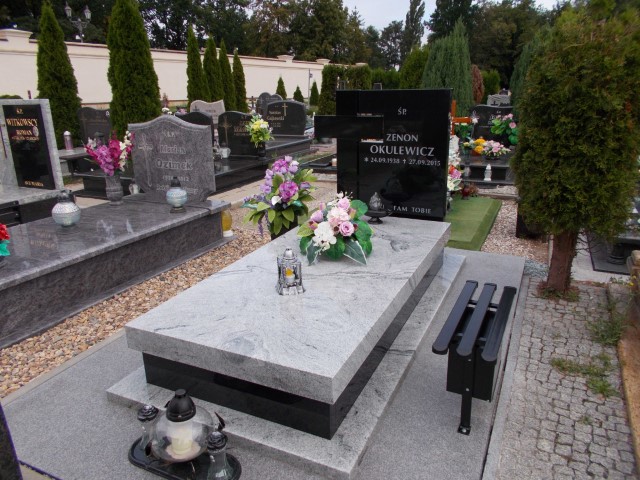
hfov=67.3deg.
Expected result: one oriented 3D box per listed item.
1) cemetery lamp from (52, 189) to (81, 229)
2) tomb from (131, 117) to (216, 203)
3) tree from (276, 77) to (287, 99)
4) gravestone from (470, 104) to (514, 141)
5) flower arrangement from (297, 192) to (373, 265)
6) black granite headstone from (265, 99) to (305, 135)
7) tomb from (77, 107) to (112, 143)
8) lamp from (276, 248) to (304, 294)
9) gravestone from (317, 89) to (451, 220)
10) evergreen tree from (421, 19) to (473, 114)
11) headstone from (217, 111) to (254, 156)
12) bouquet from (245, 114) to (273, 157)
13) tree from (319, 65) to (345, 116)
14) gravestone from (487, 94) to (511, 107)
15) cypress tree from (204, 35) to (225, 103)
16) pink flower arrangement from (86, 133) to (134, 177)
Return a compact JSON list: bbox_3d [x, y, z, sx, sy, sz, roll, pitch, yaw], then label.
[{"bbox_3d":[-2.006,-0.268,3.848,0.220,0.308,0.220,7,20,25],"label":"cemetery lamp"},{"bbox_3d":[-1.437,-0.819,4.716,0.970,0.796,0.100,8,20,28],"label":"tomb"},{"bbox_3d":[-2.156,-8.320,26.773,0.650,1.490,0.650,-2,18,1],"label":"tree"},{"bbox_3d":[3.060,-1.903,8.105,0.900,0.690,0.100,7,20,25],"label":"gravestone"},{"bbox_3d":[0.094,-0.077,2.942,0.418,0.332,0.367,7,20,25],"label":"flower arrangement"},{"bbox_3d":[-0.824,-2.937,11.626,1.000,0.819,0.100,8,20,27],"label":"black granite headstone"},{"bbox_3d":[-4.097,-2.044,8.772,0.785,0.714,0.122,7,20,25],"label":"tomb"},{"bbox_3d":[-0.146,0.152,2.431,0.128,0.233,0.128,7,20,25],"label":"lamp"},{"bbox_3d":[0.460,-0.651,3.690,1.030,0.940,0.133,7,20,25],"label":"gravestone"},{"bbox_3d":[3.563,-4.493,13.316,1.500,3.009,1.500,7,20,25],"label":"evergreen tree"},{"bbox_3d":[-1.249,-1.683,7.648,0.836,0.694,0.122,7,20,25],"label":"headstone"},{"bbox_3d":[-1.078,-1.835,8.421,0.470,0.747,0.420,7,20,25],"label":"bouquet"},{"bbox_3d":[0.544,-6.481,20.910,1.102,2.346,1.102,-1,18,0],"label":"tree"},{"bbox_3d":[5.799,-4.335,15.614,0.770,0.750,0.110,7,20,25],"label":"gravestone"},{"bbox_3d":[-4.395,-6.748,20.244,0.880,3.371,0.880,7,20,25],"label":"cypress tree"},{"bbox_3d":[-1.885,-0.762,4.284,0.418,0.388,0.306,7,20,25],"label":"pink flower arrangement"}]

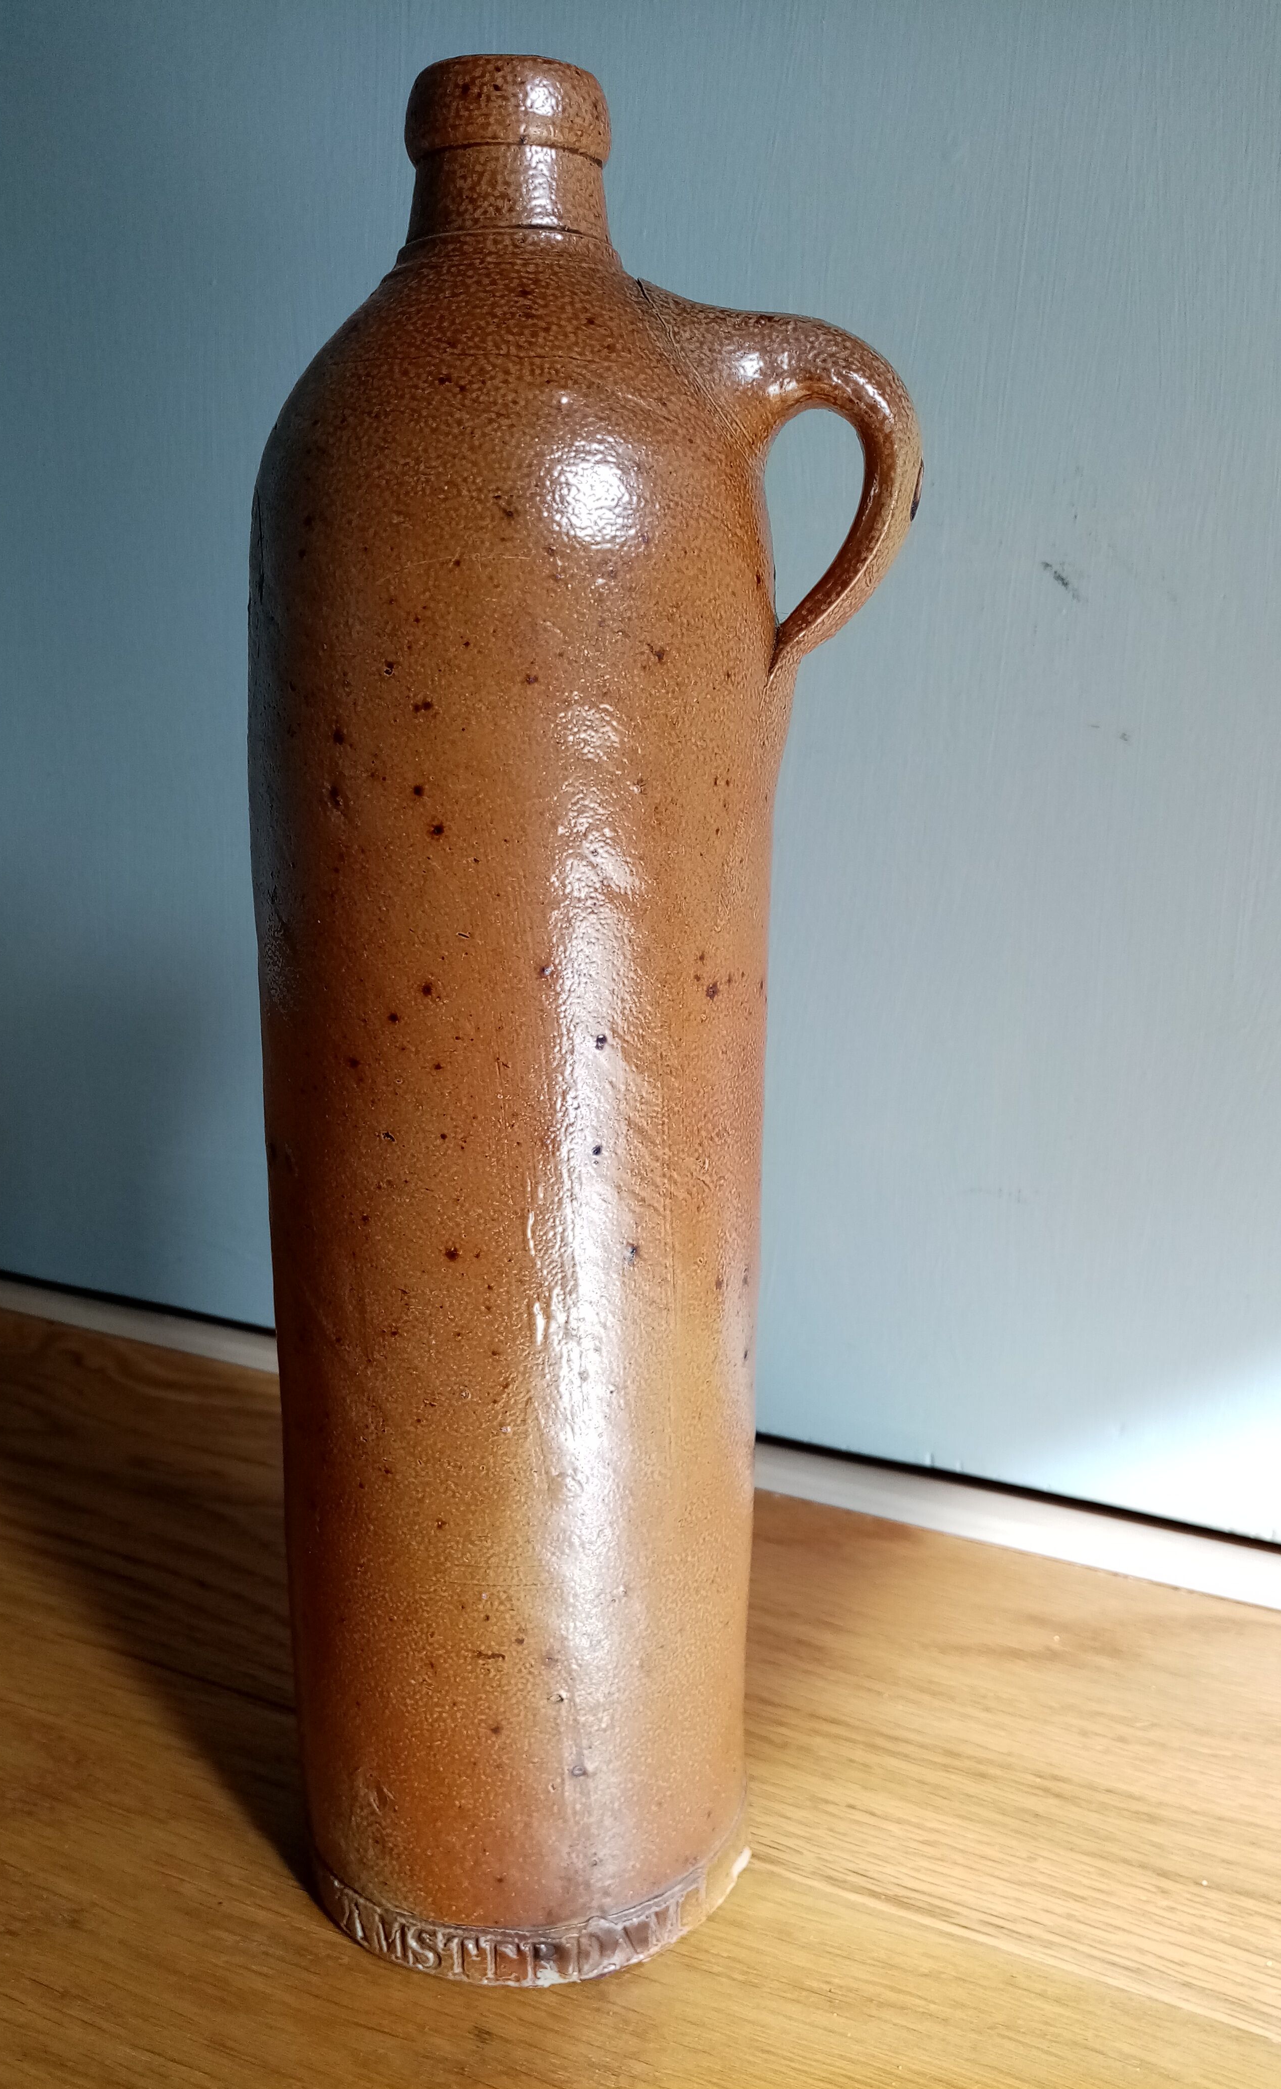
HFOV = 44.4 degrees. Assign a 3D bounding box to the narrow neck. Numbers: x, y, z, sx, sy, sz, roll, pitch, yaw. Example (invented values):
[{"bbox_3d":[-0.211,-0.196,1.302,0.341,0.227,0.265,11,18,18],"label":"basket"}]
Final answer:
[{"bbox_3d":[-0.019,-0.126,0.238,0.031,0.011,0.031,-1,14,-4],"label":"narrow neck"}]

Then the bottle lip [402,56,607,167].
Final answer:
[{"bbox_3d":[-0.019,-0.137,0.235,0.031,0.013,0.031,-1,14,-4],"label":"bottle lip"}]

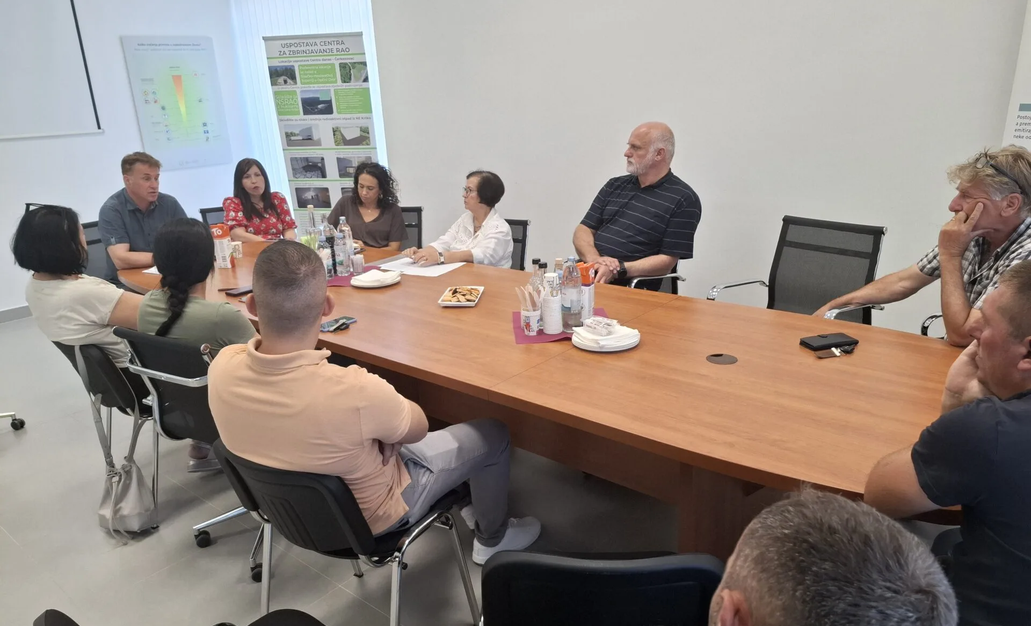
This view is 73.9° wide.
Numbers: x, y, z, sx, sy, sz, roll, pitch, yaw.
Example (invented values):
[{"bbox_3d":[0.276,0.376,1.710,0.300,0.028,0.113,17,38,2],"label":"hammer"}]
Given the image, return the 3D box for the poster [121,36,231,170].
[{"bbox_3d":[-3.155,-1.967,6.457,0.020,1.180,0.840,12,23,37],"label":"poster"}]

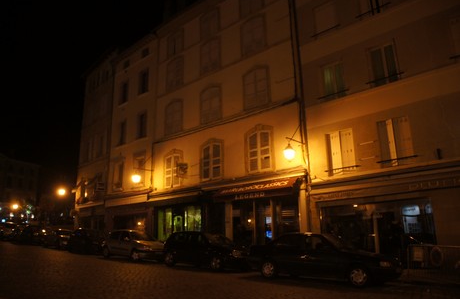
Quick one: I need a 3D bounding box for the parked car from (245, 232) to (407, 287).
[{"bbox_3d":[2.689,3.237,10.499,4.380,1.400,1.700,-13,-18,39],"label":"parked car"}]

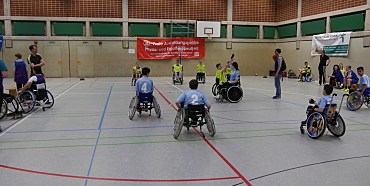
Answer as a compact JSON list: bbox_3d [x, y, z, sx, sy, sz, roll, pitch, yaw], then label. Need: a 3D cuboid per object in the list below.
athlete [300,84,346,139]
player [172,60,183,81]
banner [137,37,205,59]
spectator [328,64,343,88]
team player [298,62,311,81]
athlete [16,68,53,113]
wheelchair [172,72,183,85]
[{"bbox_3d":[2.748,0.368,5.896,0.630,1.020,0.840,-3,8,-21],"label":"athlete"},{"bbox_3d":[-0.380,-1.173,16.053,0.580,1.200,0.750,0,7,-2],"label":"player"},{"bbox_3d":[-0.936,-3.225,21.608,4.950,1.500,0.050,-1,8,-12],"label":"banner"},{"bbox_3d":[7.850,-0.905,15.574,0.760,1.140,0.500,-2,8,-21],"label":"spectator"},{"bbox_3d":[7.420,-1.329,18.519,0.760,1.170,0.500,-2,8,-14],"label":"team player"},{"bbox_3d":[-4.149,-0.103,8.219,0.920,1.220,0.840,4,9,26],"label":"athlete"},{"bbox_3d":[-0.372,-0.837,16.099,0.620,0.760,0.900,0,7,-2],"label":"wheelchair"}]

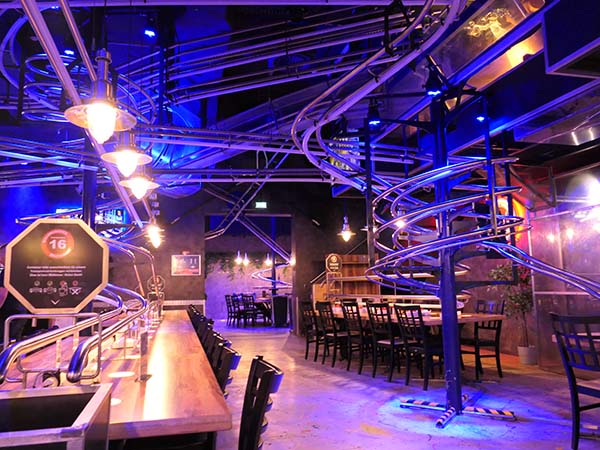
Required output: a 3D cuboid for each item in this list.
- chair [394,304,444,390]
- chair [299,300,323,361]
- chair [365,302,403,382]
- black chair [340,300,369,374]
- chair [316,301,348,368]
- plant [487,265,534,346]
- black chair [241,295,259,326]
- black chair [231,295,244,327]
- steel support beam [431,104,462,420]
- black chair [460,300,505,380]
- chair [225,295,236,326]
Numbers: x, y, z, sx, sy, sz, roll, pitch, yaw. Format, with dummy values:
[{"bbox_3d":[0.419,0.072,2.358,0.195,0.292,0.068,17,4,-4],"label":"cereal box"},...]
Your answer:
[{"bbox_3d":[1.443,1.394,5.423,0.480,0.930,0.420,4,-9,-27],"label":"chair"},{"bbox_3d":[0.296,1.686,7.500,0.480,0.930,0.420,4,-9,-27],"label":"chair"},{"bbox_3d":[1.150,1.465,5.928,0.480,0.930,0.420,4,-9,-27],"label":"chair"},{"bbox_3d":[0.862,1.538,6.442,0.480,0.930,0.420,4,-9,-27],"label":"black chair"},{"bbox_3d":[0.561,1.613,6.979,0.480,0.930,0.420,4,-9,-27],"label":"chair"},{"bbox_3d":[3.204,1.220,7.222,0.580,1.280,0.520,-5,-9,28],"label":"plant"},{"bbox_3d":[-1.369,2.548,13.705,0.420,0.930,0.480,-6,-9,35],"label":"black chair"},{"bbox_3d":[-1.776,2.586,13.964,0.480,0.930,0.420,5,-9,-34],"label":"black chair"},{"bbox_3d":[1.427,0.214,4.561,0.130,3.034,0.130,-5,-9,28],"label":"steel support beam"},{"bbox_3d":[2.319,1.471,6.030,0.480,0.930,0.420,3,-9,-25],"label":"black chair"},{"bbox_3d":[-2.029,2.627,14.248,0.480,0.930,0.420,4,-9,-28],"label":"chair"}]

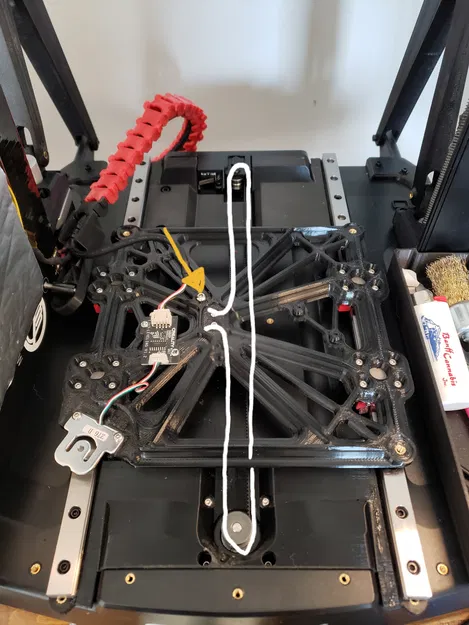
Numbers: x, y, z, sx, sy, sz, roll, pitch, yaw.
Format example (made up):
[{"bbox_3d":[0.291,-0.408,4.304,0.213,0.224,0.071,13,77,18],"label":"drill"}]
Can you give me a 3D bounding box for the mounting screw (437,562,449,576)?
[{"bbox_3d":[0.104,0.128,0.234,0.006,0.004,0.006,0,53,1],"label":"mounting screw"}]

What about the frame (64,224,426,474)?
[{"bbox_3d":[0.002,0.009,0.308,0.206,0.017,0.189,0,53,1],"label":"frame"}]

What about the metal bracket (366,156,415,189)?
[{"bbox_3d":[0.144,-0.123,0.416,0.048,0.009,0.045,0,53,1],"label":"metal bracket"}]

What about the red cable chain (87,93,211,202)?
[{"bbox_3d":[-0.074,-0.135,0.410,0.040,0.076,0.132,29,59,21],"label":"red cable chain"}]

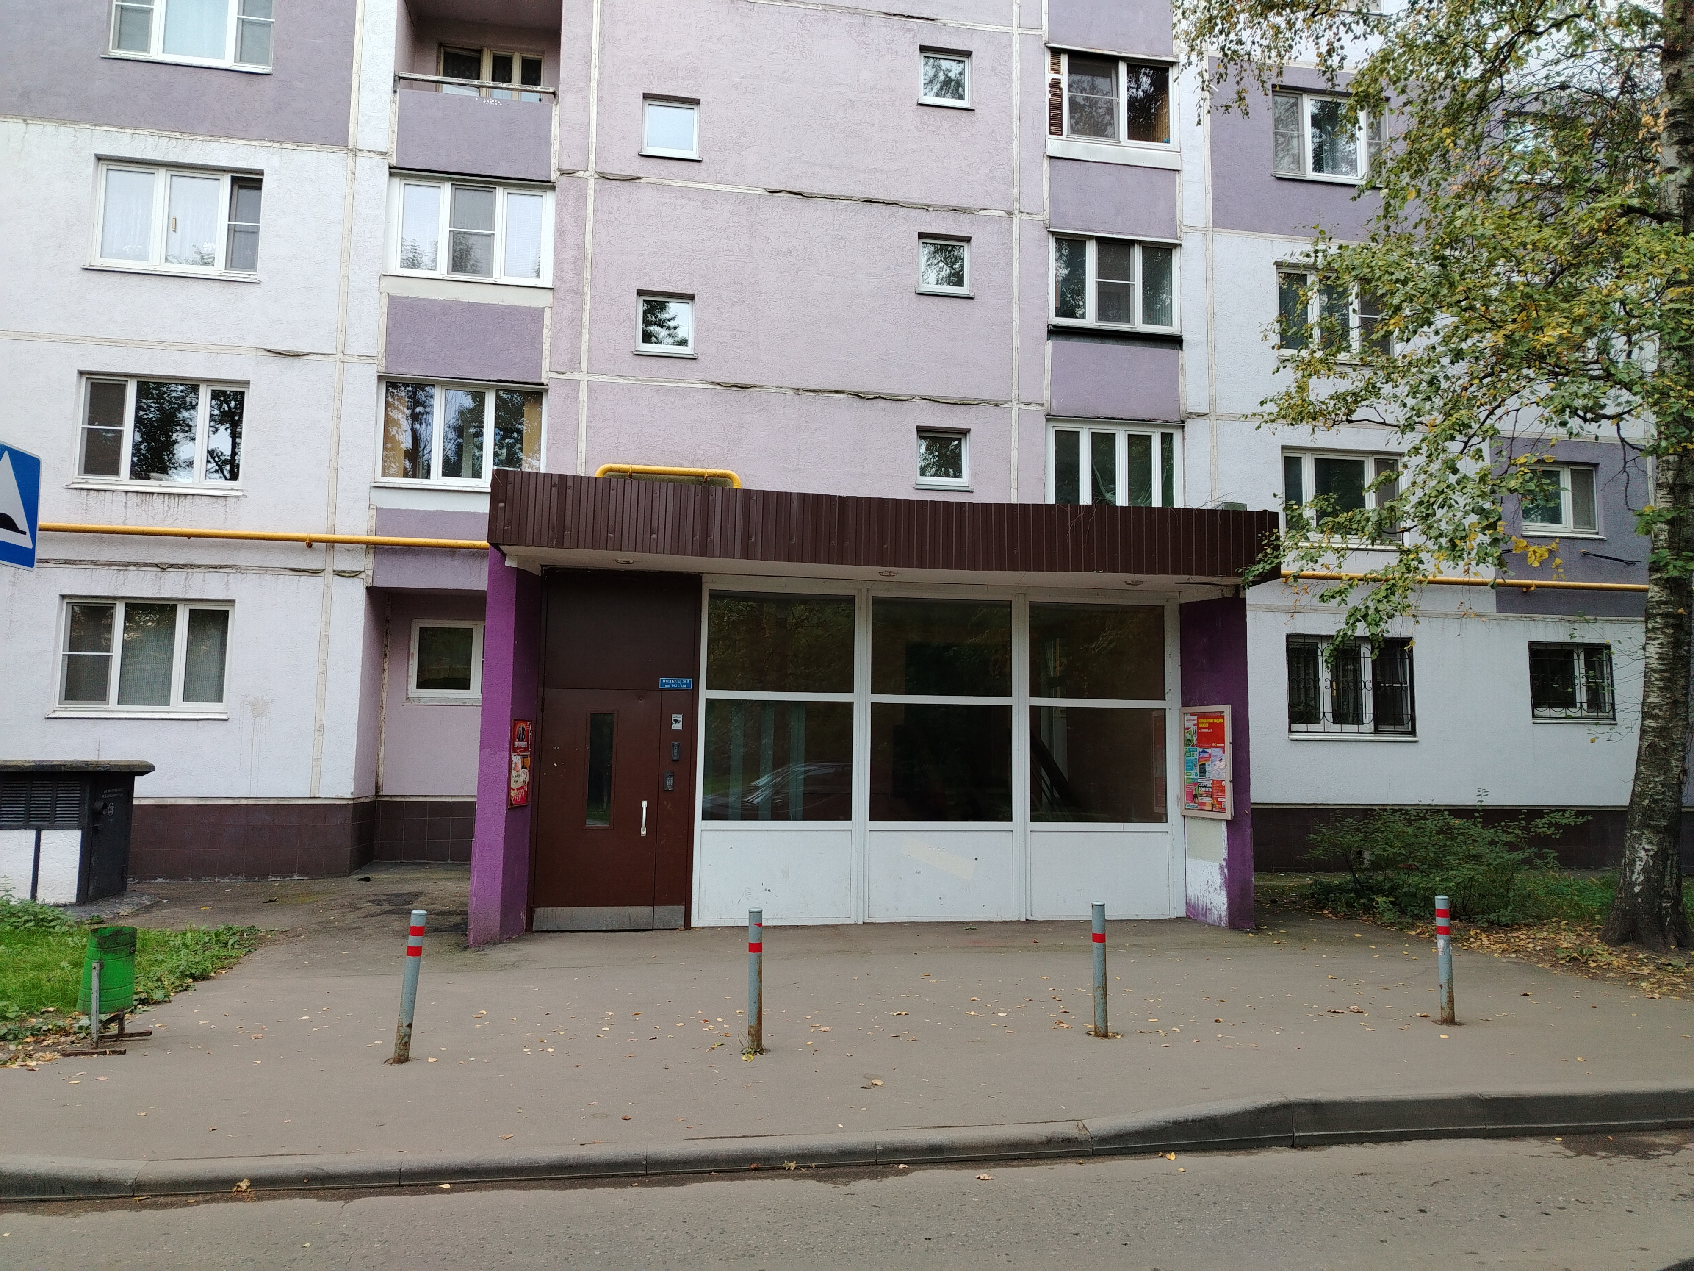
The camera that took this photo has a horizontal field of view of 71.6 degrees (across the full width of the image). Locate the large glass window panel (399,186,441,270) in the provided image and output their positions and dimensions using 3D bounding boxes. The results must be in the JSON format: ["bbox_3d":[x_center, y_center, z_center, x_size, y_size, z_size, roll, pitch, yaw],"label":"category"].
[{"bbox_3d":[-5.650,-5.411,15.580,0.482,1.162,0.050,2,-6,-9],"label":"large glass window panel"}]

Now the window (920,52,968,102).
[{"bbox_3d":[1.413,-7.988,16.965,0.721,0.761,0.120,2,-6,-10],"label":"window"}]

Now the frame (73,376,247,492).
[{"bbox_3d":[-8.526,-2.497,14.694,1.927,1.340,0.150,2,-5,-10],"label":"frame"}]

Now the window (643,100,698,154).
[{"bbox_3d":[-2.441,-7.043,16.301,0.726,0.693,0.120,2,-6,-10],"label":"window"}]

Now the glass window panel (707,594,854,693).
[{"bbox_3d":[-0.640,0.080,11.533,1.460,0.958,0.060,2,-5,-10],"label":"glass window panel"}]

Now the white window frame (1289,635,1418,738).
[{"bbox_3d":[7.371,0.744,17.224,2.032,1.452,0.150,2,-5,-10],"label":"white window frame"}]

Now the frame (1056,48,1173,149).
[{"bbox_3d":[3.978,-7.942,17.413,1.894,1.336,0.130,2,-6,-10],"label":"frame"}]

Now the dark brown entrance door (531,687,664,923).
[{"bbox_3d":[-2.154,1.508,10.225,1.012,2.057,0.080,2,-6,-10],"label":"dark brown entrance door"}]

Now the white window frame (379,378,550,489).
[{"bbox_3d":[-5.000,-2.566,15.271,2.107,1.405,0.150,2,-6,-10],"label":"white window frame"}]

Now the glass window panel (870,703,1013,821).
[{"bbox_3d":[0.946,1.268,11.708,1.453,1.157,0.060,2,-5,-10],"label":"glass window panel"}]

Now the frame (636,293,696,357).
[{"bbox_3d":[-2.457,-4.225,15.994,0.796,0.831,0.160,2,-6,-10],"label":"frame"}]

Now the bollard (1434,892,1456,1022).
[{"bbox_3d":[3.597,1.940,7.063,0.076,0.747,0.076,1,-6,-10],"label":"bollard"}]

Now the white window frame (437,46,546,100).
[{"bbox_3d":[-5.191,-7.822,17.054,1.480,1.400,0.120,2,-6,-9],"label":"white window frame"}]

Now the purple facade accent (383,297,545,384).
[{"bbox_3d":[-4.980,-3.835,15.342,1.971,1.009,0.150,2,-5,-10],"label":"purple facade accent"}]

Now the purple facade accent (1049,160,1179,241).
[{"bbox_3d":[3.889,-6.344,17.185,1.969,1.074,0.150,2,-6,-10],"label":"purple facade accent"}]

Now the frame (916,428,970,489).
[{"bbox_3d":[1.335,-2.428,16.400,0.748,0.814,0.120,2,-6,-10],"label":"frame"}]

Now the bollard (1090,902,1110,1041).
[{"bbox_3d":[1.477,1.945,6.842,0.076,0.749,0.076,1,-6,-10],"label":"bollard"}]

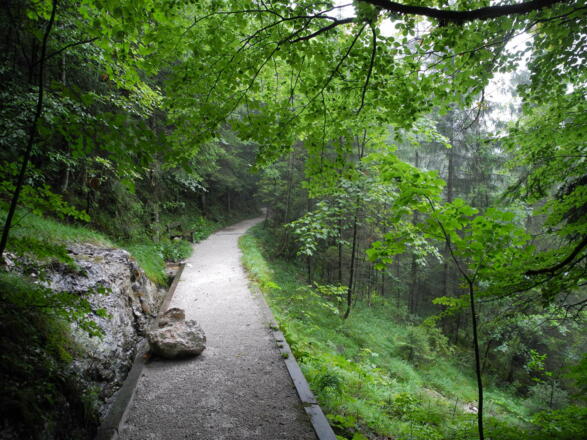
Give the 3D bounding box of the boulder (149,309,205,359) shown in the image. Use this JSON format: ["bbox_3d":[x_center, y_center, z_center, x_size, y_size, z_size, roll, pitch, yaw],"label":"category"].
[{"bbox_3d":[-1.135,1.070,4.650,0.560,0.370,0.520,-1,4,-12],"label":"boulder"}]

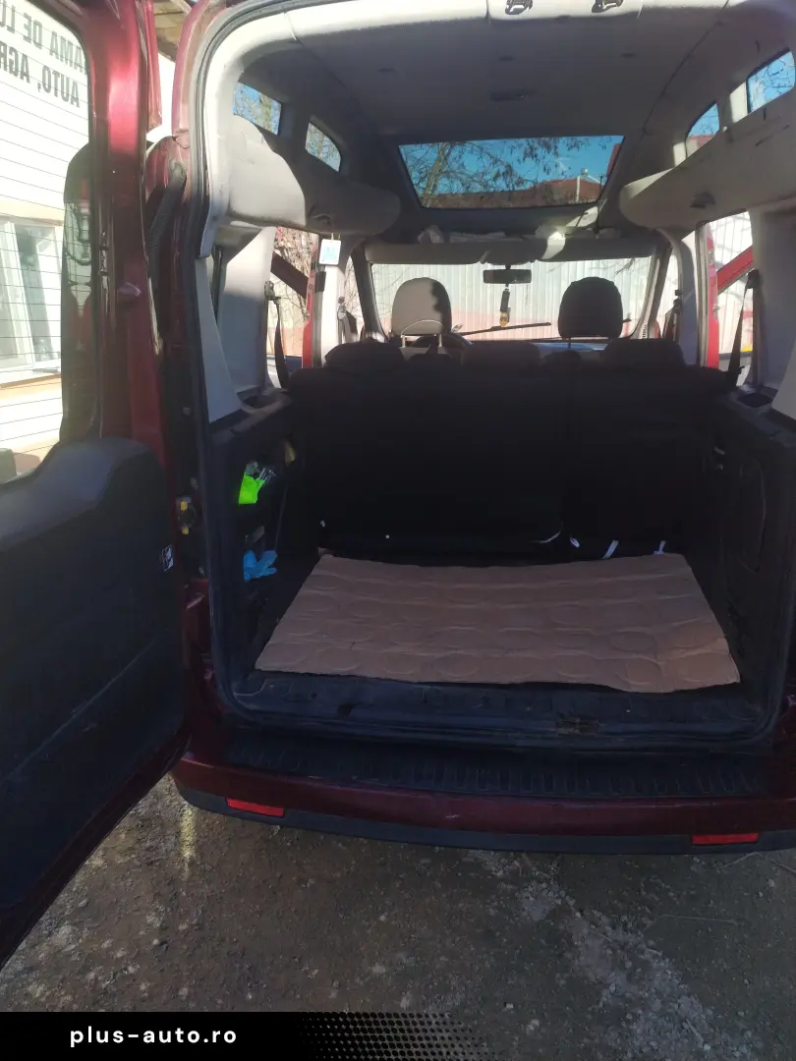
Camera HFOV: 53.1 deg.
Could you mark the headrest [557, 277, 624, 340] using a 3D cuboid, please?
[{"bbox_3d":[0.788,-0.908,3.260,0.258,0.240,0.120,1,26,8],"label":"headrest"}]

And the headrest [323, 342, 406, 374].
[{"bbox_3d":[-0.102,-0.518,2.545,0.250,0.150,0.110,1,26,8],"label":"headrest"}]

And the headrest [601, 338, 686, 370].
[{"bbox_3d":[0.748,-0.501,2.435,0.250,0.150,0.110,1,26,8],"label":"headrest"}]

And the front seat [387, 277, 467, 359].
[{"bbox_3d":[0.162,-0.649,3.829,0.500,1.080,0.800,1,18,8],"label":"front seat"}]

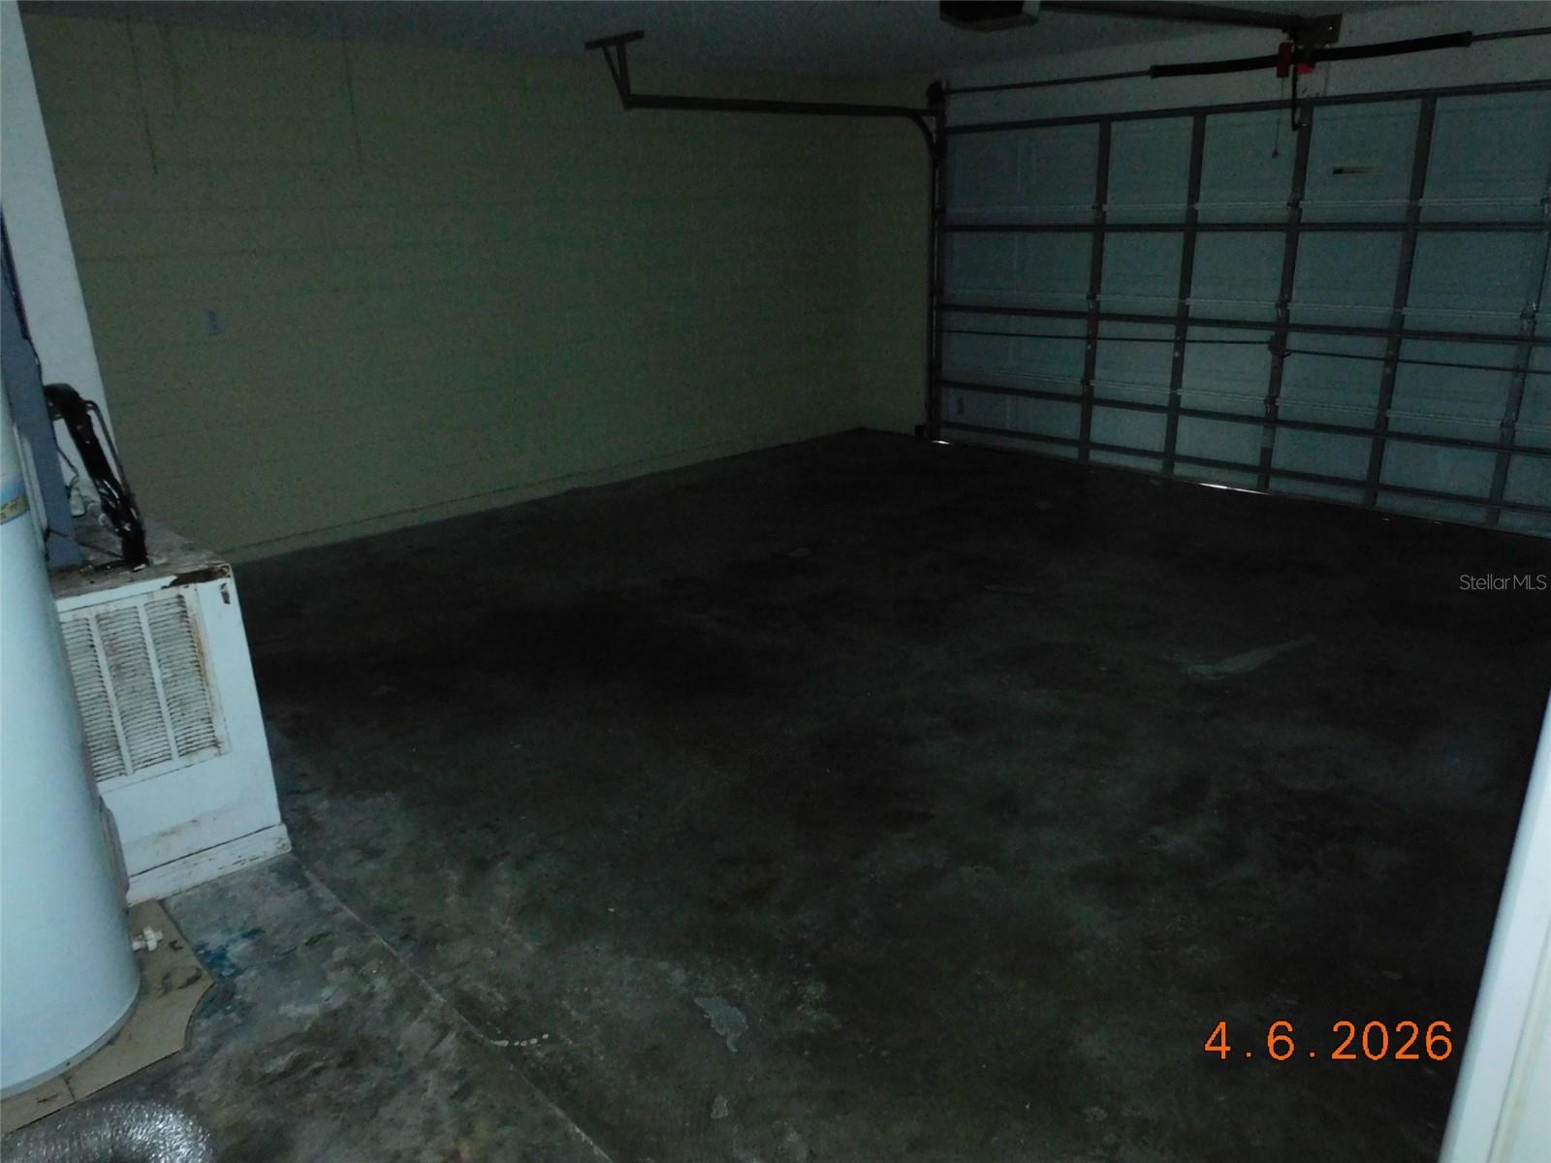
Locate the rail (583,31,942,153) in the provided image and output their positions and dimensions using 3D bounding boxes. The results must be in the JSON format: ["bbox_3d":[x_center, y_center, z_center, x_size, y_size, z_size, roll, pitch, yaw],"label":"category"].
[{"bbox_3d":[0.121,-2.918,6.559,2.646,0.540,0.485,-18,25,-40],"label":"rail"}]

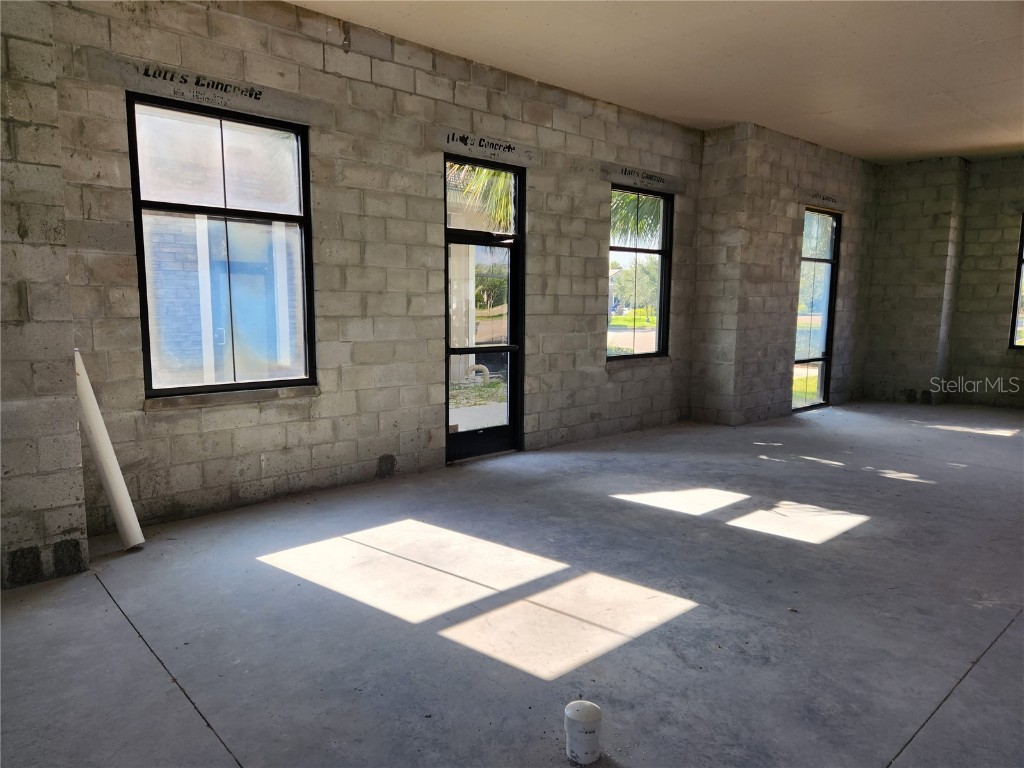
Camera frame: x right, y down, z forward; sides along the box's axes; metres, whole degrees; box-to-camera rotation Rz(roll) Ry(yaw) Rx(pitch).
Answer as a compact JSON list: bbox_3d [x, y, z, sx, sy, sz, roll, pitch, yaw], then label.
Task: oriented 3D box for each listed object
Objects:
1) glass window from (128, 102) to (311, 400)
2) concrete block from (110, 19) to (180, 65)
[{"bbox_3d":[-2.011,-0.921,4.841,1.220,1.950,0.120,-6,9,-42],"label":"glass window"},{"bbox_3d":[-2.366,-2.155,4.355,0.398,0.195,0.190,-6,9,-42],"label":"concrete block"}]

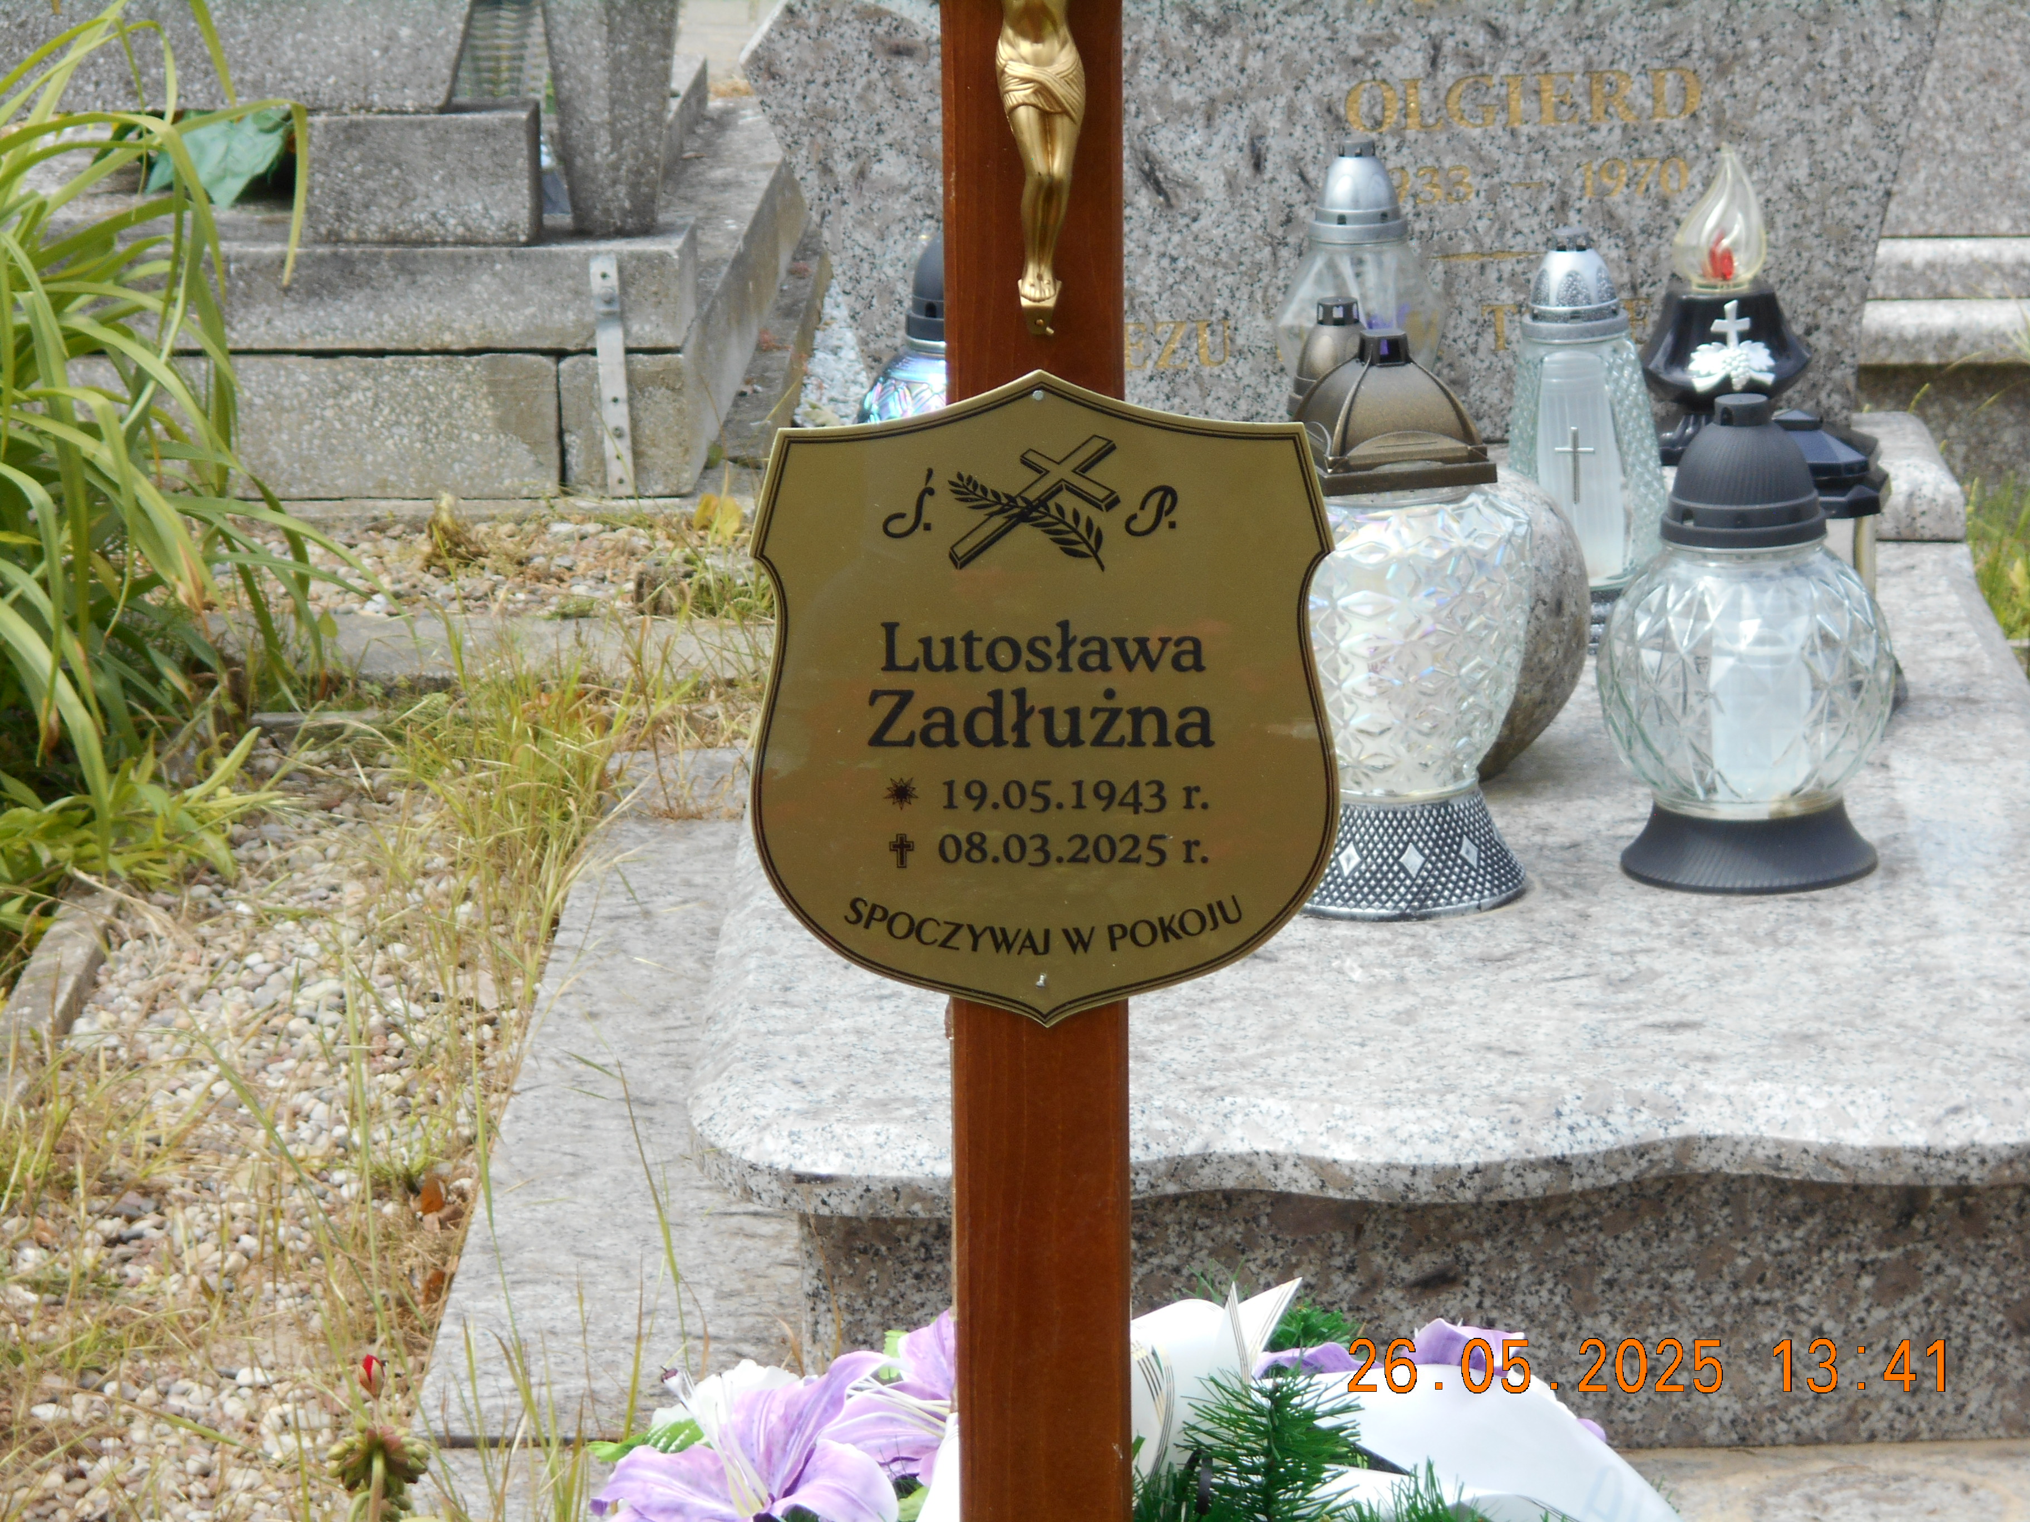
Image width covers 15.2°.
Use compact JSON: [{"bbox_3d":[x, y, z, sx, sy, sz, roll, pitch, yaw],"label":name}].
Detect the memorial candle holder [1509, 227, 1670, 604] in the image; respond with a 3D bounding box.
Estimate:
[{"bbox_3d":[0.379,-0.215,5.072,0.110,0.278,0.110,3,15,16],"label":"memorial candle holder"}]

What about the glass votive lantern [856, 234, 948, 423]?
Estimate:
[{"bbox_3d":[-0.034,-0.243,5.262,0.166,0.259,0.166,-2,14,0],"label":"glass votive lantern"}]

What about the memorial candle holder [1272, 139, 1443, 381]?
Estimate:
[{"bbox_3d":[0.247,-0.330,5.446,0.121,0.228,0.121,-1,14,3],"label":"memorial candle holder"}]

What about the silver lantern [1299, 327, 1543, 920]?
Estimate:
[{"bbox_3d":[0.220,-0.089,4.481,0.168,0.334,0.168,-5,15,-13],"label":"silver lantern"}]

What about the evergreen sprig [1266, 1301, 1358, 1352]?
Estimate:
[{"bbox_3d":[0.140,0.274,3.600,0.060,0.045,0.060,-1,14,2],"label":"evergreen sprig"}]

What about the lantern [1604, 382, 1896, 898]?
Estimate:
[{"bbox_3d":[0.435,-0.076,4.515,0.177,0.282,0.177,0,14,6],"label":"lantern"}]

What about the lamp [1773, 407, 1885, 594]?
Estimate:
[{"bbox_3d":[0.513,-0.139,4.957,0.129,0.181,0.129,0,14,6],"label":"lamp"}]

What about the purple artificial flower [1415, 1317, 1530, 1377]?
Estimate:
[{"bbox_3d":[0.214,0.286,3.600,0.075,0.050,0.070,-1,14,3],"label":"purple artificial flower"}]

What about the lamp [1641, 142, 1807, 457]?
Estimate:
[{"bbox_3d":[0.508,-0.325,5.410,0.119,0.223,0.119,-1,14,1],"label":"lamp"}]

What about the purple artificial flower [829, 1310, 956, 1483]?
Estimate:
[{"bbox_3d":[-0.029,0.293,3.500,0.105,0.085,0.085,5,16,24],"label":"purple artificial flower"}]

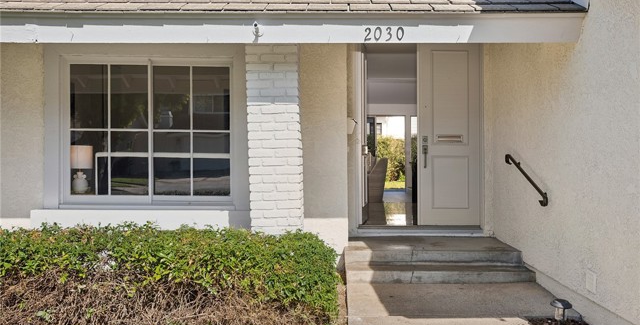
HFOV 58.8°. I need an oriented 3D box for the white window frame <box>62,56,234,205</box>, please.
[{"bbox_3d":[-2.033,-0.376,6.695,2.063,1.770,0.090,0,0,2],"label":"white window frame"}]

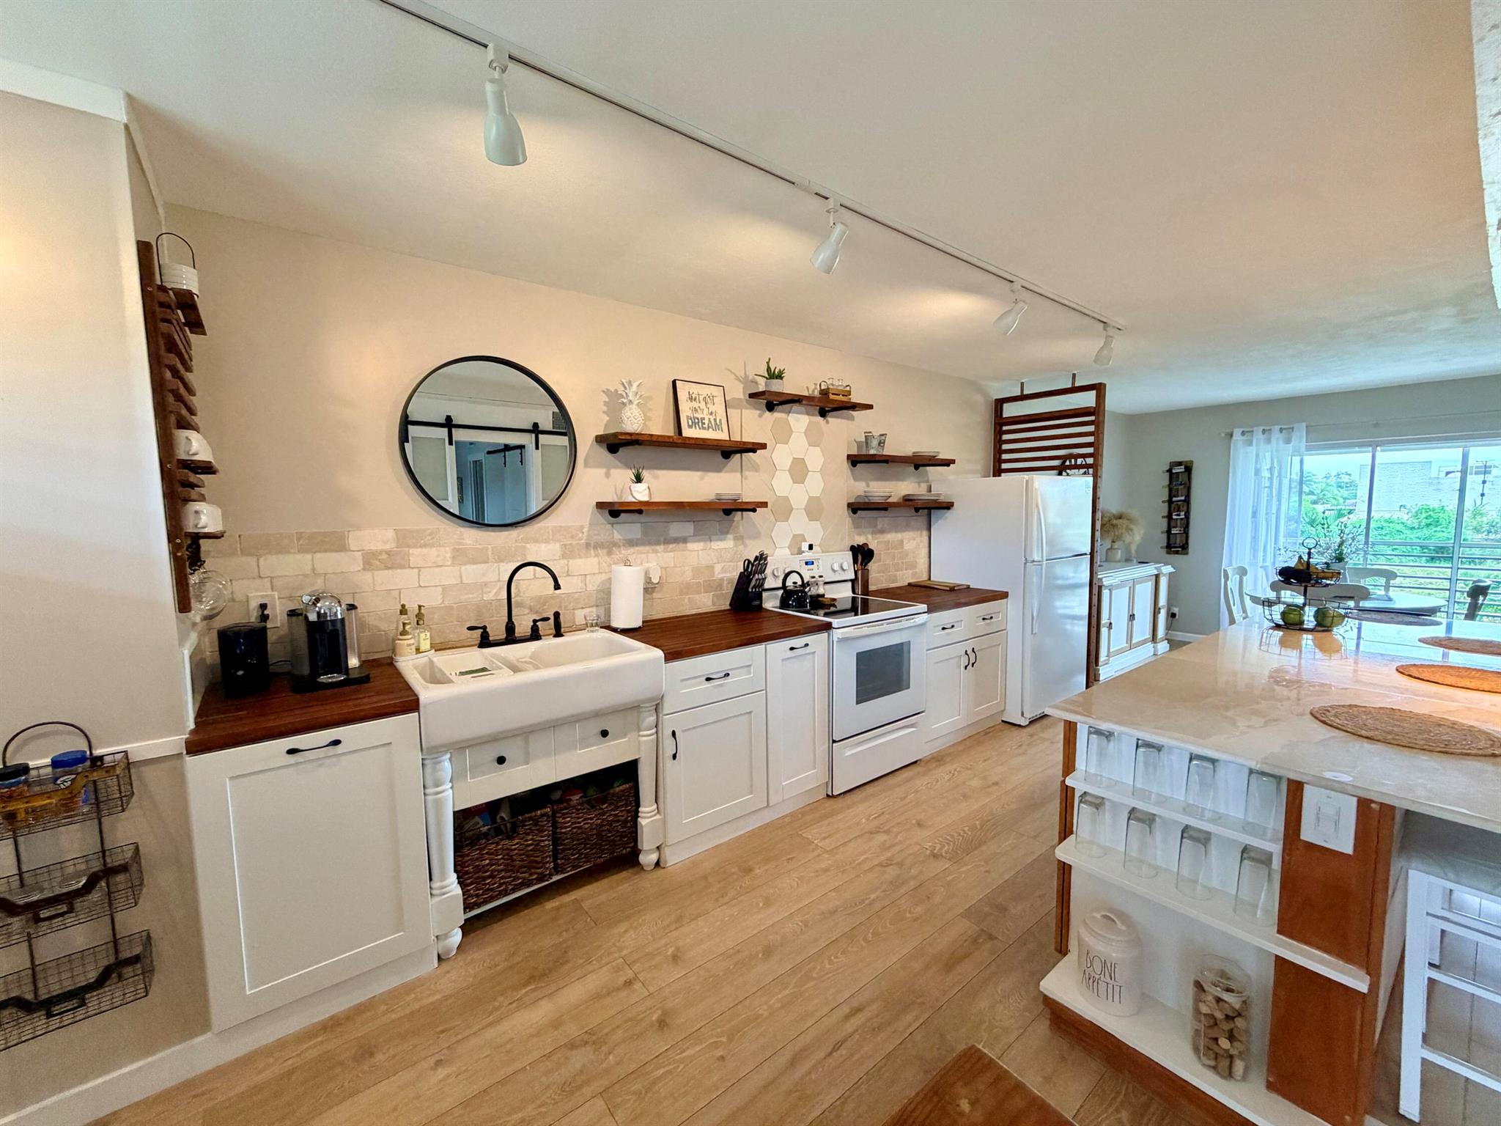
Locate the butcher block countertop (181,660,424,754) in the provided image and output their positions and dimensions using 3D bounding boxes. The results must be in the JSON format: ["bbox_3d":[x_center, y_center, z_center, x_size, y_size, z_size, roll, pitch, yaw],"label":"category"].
[{"bbox_3d":[-1.419,0.428,1.945,0.525,0.036,0.671,-5,7,-39],"label":"butcher block countertop"}]

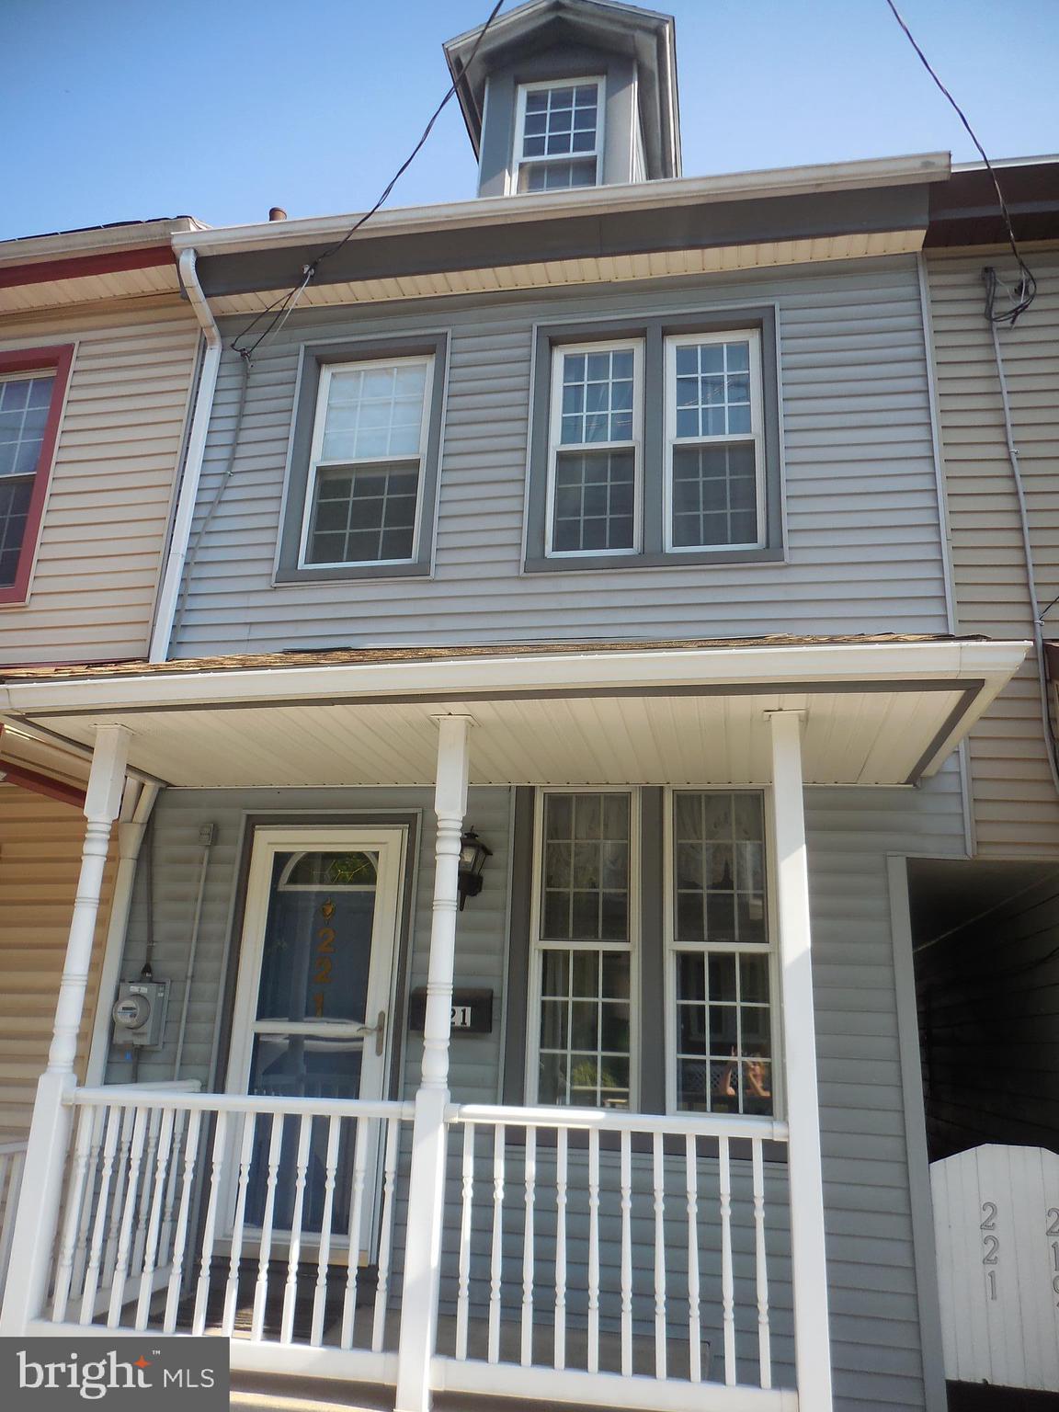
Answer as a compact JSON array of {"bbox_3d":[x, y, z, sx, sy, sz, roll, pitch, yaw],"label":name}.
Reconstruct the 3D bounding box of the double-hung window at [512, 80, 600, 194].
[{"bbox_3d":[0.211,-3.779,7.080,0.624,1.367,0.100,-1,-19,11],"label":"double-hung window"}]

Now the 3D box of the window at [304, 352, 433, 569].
[{"bbox_3d":[-0.962,-1.461,6.154,0.736,1.424,0.100,-1,-19,11],"label":"window"}]

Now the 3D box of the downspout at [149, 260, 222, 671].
[{"bbox_3d":[-2.096,-1.499,6.007,0.085,2.510,0.470,-1,-19,11],"label":"downspout"}]

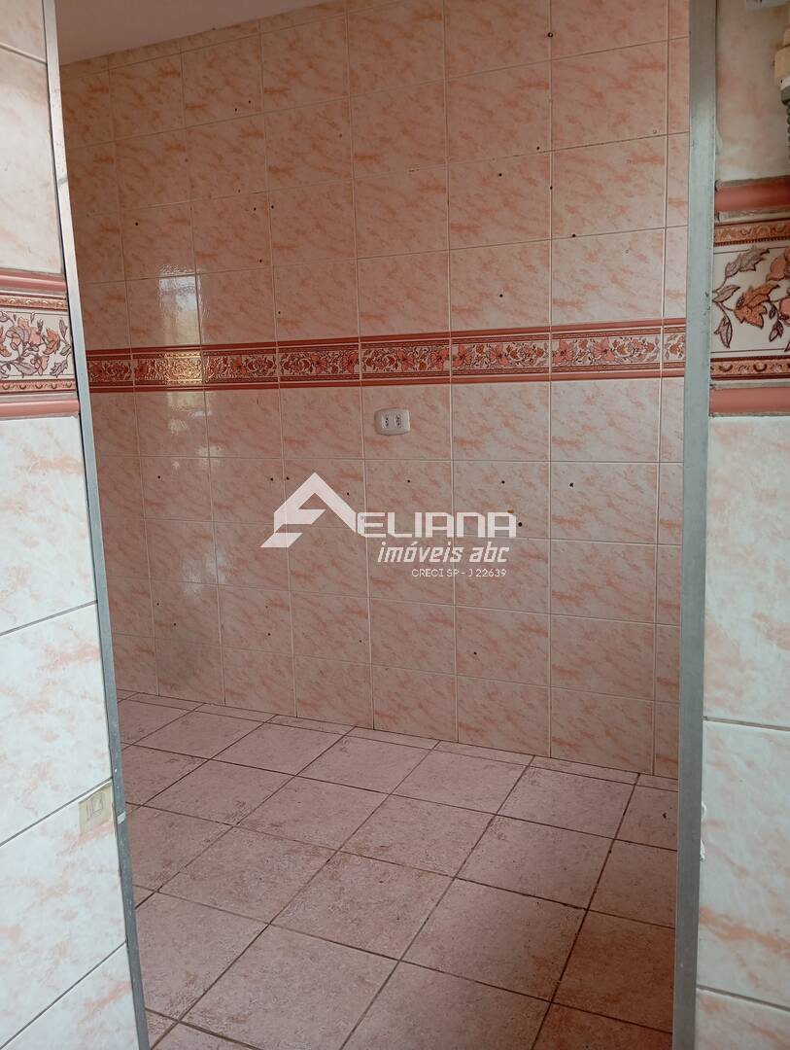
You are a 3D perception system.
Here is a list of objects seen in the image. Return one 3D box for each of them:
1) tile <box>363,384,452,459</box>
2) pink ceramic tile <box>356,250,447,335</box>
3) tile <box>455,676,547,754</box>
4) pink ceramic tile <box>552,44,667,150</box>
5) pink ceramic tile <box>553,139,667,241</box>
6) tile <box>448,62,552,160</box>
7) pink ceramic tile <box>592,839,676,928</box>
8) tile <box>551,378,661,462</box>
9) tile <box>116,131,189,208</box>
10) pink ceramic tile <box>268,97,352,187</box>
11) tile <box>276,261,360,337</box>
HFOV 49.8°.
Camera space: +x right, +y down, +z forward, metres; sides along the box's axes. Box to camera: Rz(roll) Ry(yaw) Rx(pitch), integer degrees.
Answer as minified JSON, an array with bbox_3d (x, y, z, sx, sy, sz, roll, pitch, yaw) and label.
[{"bbox_3d":[0.041,-0.346,2.883,0.330,0.250,0.010,3,11,25],"label":"tile"},{"bbox_3d":[0.028,-0.762,2.822,0.331,0.251,0.010,3,11,25],"label":"pink ceramic tile"},{"bbox_3d":[0.372,0.656,2.916,0.329,0.245,0.010,3,11,25],"label":"tile"},{"bbox_3d":[0.614,-1.226,2.444,0.330,0.250,0.010,3,11,24],"label":"pink ceramic tile"},{"bbox_3d":[0.622,-0.979,2.487,0.330,0.250,0.010,3,11,24],"label":"pink ceramic tile"},{"bbox_3d":[0.310,-1.232,2.558,0.325,0.246,0.010,3,11,25],"label":"tile"},{"bbox_3d":[0.700,0.921,2.162,0.341,0.010,0.340,3,11,25],"label":"pink ceramic tile"},{"bbox_3d":[0.644,-0.317,2.606,0.330,0.250,0.010,3,11,25],"label":"tile"},{"bbox_3d":[-0.890,-1.299,3.130,0.330,0.250,0.010,3,11,24],"label":"tile"},{"bbox_3d":[-0.288,-1.270,2.856,0.330,0.250,0.010,3,11,24],"label":"pink ceramic tile"},{"bbox_3d":[-0.275,-0.777,2.960,0.331,0.251,0.010,3,11,25],"label":"tile"}]

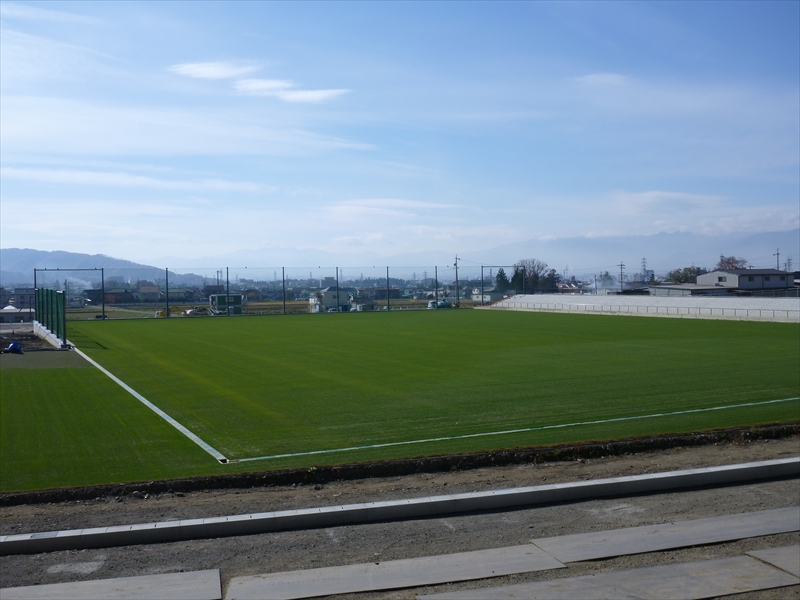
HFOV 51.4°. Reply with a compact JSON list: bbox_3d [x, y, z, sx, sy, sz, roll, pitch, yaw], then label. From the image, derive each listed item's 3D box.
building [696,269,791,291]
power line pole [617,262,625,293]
[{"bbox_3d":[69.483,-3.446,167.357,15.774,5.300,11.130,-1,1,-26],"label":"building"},{"bbox_3d":[48.326,-3.753,181.647,1.750,9.000,0.400,-1,1,15],"label":"power line pole"}]

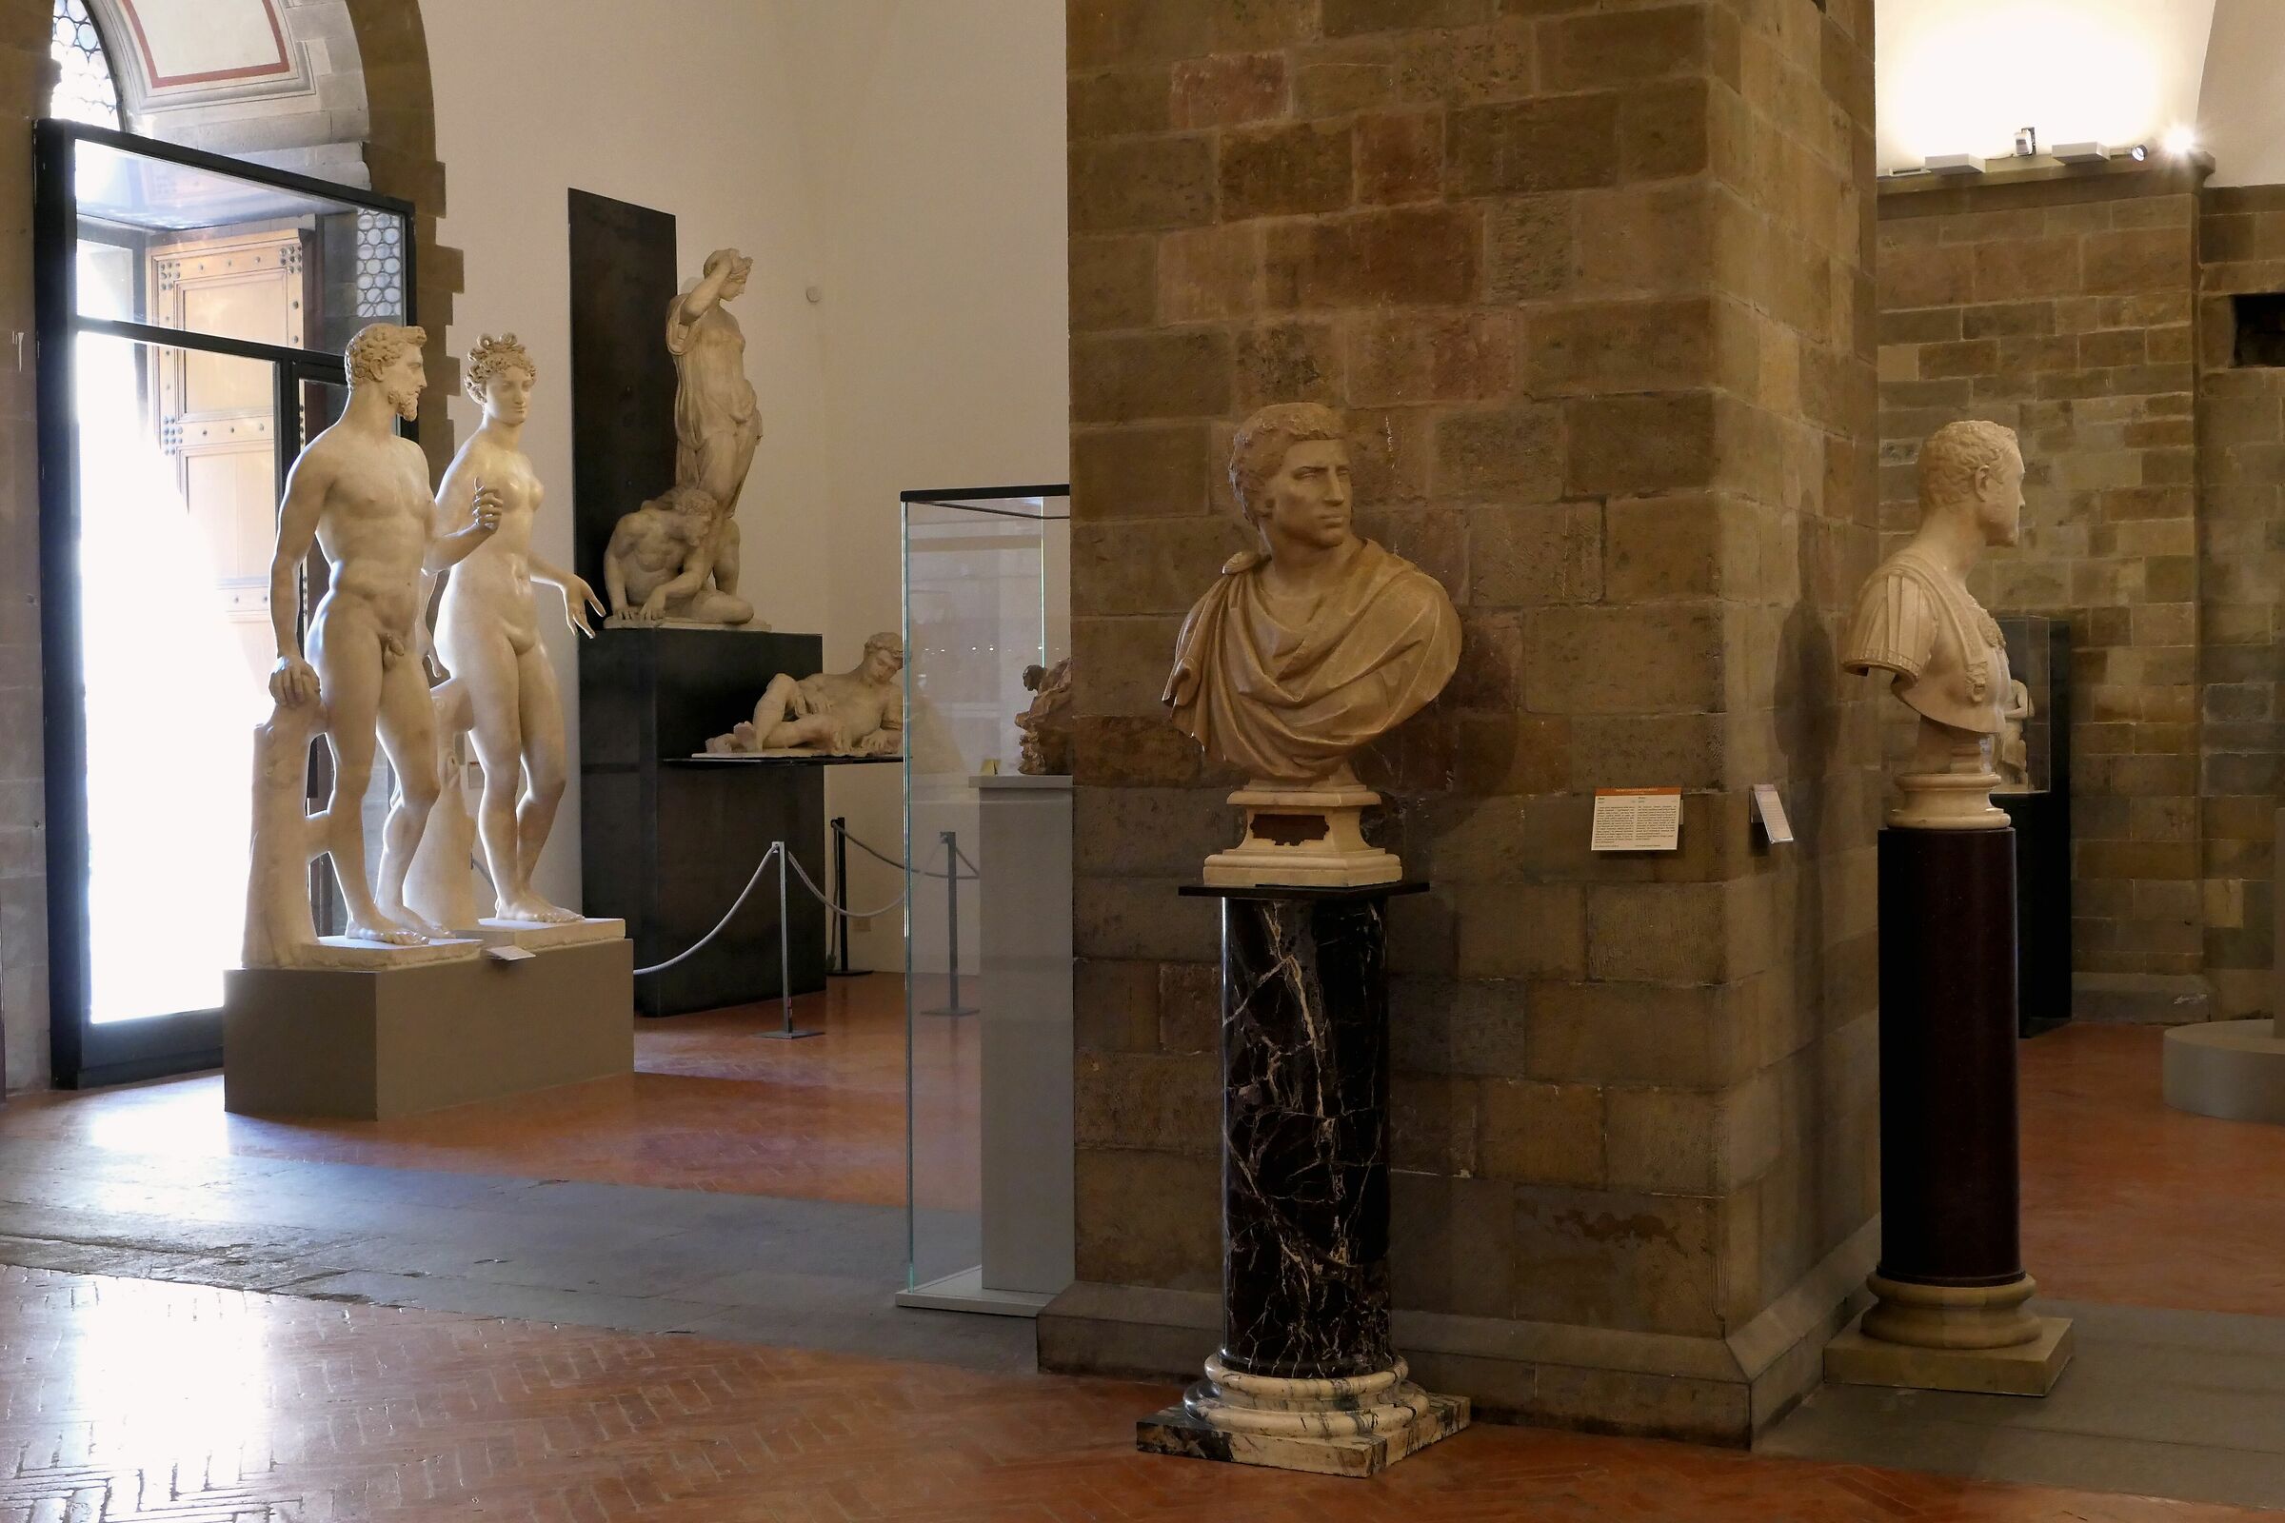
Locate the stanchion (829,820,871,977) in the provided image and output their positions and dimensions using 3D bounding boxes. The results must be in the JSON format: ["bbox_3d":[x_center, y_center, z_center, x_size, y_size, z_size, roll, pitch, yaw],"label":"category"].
[{"bbox_3d":[-1.515,0.704,16.141,0.220,0.824,0.220,0,1,25],"label":"stanchion"}]

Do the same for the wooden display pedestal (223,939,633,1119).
[{"bbox_3d":[-2.629,0.973,11.633,0.640,0.515,1.515,0,1,25],"label":"wooden display pedestal"}]

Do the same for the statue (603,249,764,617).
[{"bbox_3d":[-2.172,-1.530,14.738,0.450,1.807,0.820,0,2,27],"label":"statue"}]

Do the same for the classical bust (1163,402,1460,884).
[{"bbox_3d":[0.314,-0.232,6.119,0.590,0.946,0.360,0,2,27],"label":"classical bust"}]

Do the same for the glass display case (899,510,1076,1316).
[{"bbox_3d":[-0.129,0.330,7.684,0.650,1.950,0.820,0,1,25],"label":"glass display case"}]

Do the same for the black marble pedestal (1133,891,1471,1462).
[{"bbox_3d":[0.322,0.789,6.143,0.485,1.097,0.485,0,2,27],"label":"black marble pedestal"}]

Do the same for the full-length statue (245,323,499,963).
[{"bbox_3d":[-2.768,-0.426,11.258,0.600,2.309,0.660,0,2,28],"label":"full-length statue"}]

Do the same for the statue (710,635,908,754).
[{"bbox_3d":[-1.617,-0.318,14.776,0.480,0.585,1.250,0,2,27],"label":"statue"}]

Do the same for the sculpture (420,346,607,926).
[{"bbox_3d":[-2.449,-0.467,11.992,0.570,2.351,0.630,0,2,30],"label":"sculpture"}]

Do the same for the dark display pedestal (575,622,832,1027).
[{"bbox_3d":[-2.110,0.259,14.938,0.430,1.780,1.450,0,1,25],"label":"dark display pedestal"}]

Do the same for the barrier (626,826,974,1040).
[{"bbox_3d":[-1.544,0.755,13.871,1.600,0.830,0.800,-1,1,-15],"label":"barrier"}]

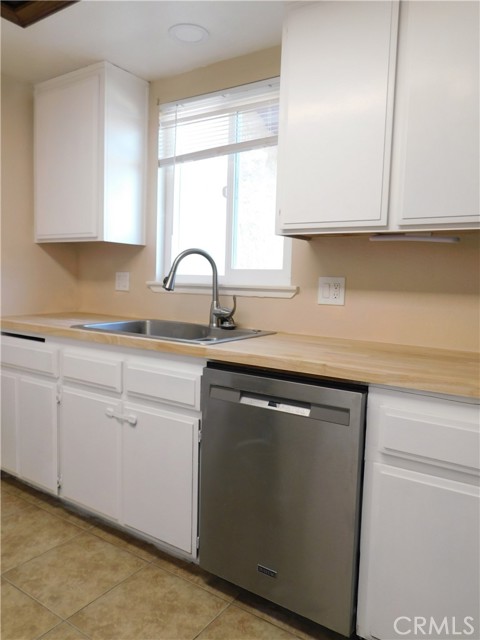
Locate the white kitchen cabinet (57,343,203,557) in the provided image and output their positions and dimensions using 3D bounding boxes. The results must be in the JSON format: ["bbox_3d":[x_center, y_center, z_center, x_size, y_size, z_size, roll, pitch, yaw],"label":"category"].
[{"bbox_3d":[-0.344,0.505,2.255,0.905,0.830,0.615,5,6,34],"label":"white kitchen cabinet"}]

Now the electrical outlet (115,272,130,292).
[{"bbox_3d":[-0.724,-0.234,2.829,0.118,0.116,0.010,5,6,34],"label":"electrical outlet"}]

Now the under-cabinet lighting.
[{"bbox_3d":[0.642,-0.300,1.711,0.325,0.030,0.050,5,6,34],"label":"under-cabinet lighting"}]

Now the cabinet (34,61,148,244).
[{"bbox_3d":[-0.883,-0.903,2.708,0.617,0.910,0.310,5,6,34],"label":"cabinet"}]

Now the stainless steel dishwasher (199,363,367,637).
[{"bbox_3d":[0.279,0.566,1.829,0.606,0.830,0.615,5,6,34],"label":"stainless steel dishwasher"}]

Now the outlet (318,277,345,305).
[{"bbox_3d":[0.405,-0.129,2.067,0.120,0.121,0.010,5,6,34],"label":"outlet"}]

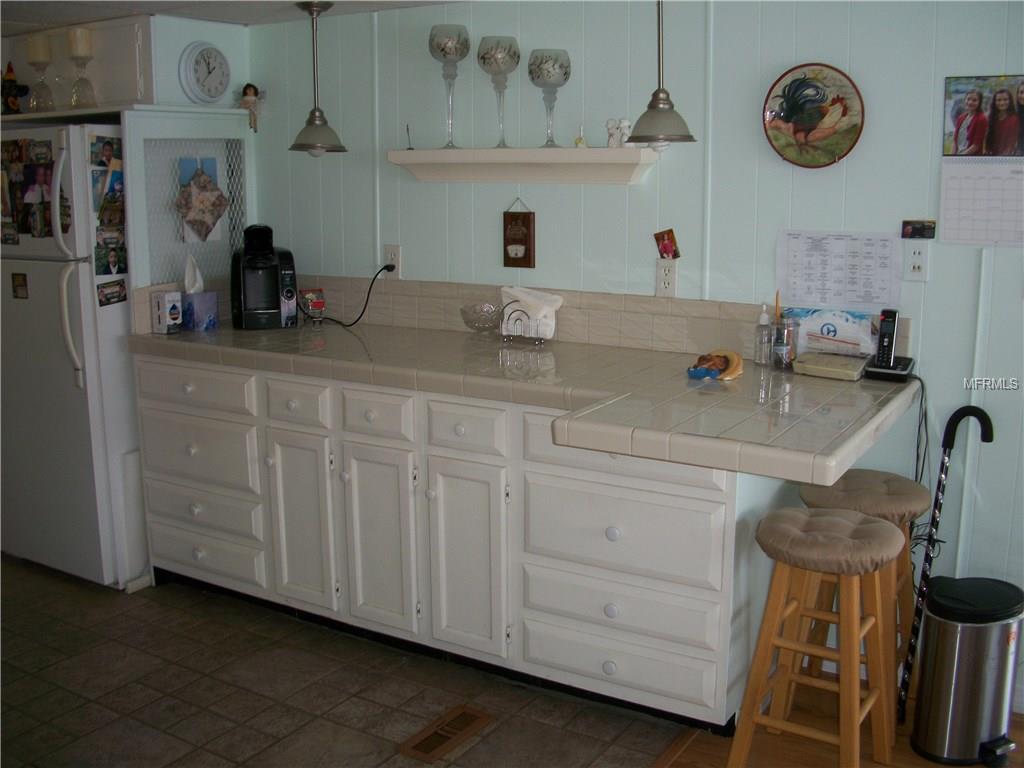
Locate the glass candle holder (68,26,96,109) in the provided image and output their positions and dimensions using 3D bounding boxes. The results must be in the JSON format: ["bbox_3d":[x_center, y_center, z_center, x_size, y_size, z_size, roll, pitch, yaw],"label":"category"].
[{"bbox_3d":[-1.559,-1.143,3.760,0.096,0.279,0.096,7,13,31],"label":"glass candle holder"}]

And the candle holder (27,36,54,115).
[{"bbox_3d":[-1.788,-1.175,3.926,0.096,0.284,0.096,7,13,31],"label":"candle holder"}]

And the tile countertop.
[{"bbox_3d":[-0.174,-0.033,3.030,2.484,0.064,1.008,7,13,31],"label":"tile countertop"}]

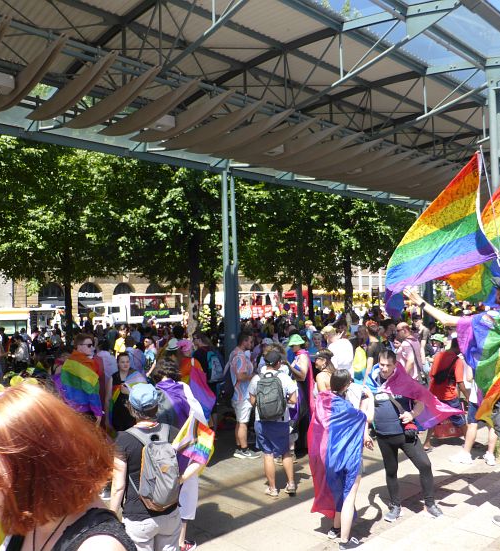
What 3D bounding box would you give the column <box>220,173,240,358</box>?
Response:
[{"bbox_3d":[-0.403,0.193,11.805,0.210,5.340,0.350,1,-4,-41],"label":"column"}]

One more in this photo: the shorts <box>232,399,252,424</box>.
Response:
[{"bbox_3d":[-0.126,1.972,7.400,0.275,0.360,0.330,-1,-2,-18],"label":"shorts"}]

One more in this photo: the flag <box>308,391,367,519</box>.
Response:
[{"bbox_3d":[0.804,1.636,4.720,0.540,1.130,0.360,-2,-2,9],"label":"flag"}]

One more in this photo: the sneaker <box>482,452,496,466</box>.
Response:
[{"bbox_3d":[3.171,2.439,6.803,0.105,0.120,0.285,-2,-3,-3],"label":"sneaker"}]

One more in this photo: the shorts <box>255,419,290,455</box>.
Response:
[{"bbox_3d":[0.267,1.873,5.980,0.410,0.460,0.290,-2,-3,14],"label":"shorts"}]

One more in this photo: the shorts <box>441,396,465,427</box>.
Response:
[{"bbox_3d":[2.944,2.001,7.450,0.390,0.430,0.280,-2,-2,6],"label":"shorts"}]

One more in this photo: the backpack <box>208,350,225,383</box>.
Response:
[{"bbox_3d":[-0.506,1.371,7.700,0.180,0.470,0.280,-4,-3,41],"label":"backpack"}]

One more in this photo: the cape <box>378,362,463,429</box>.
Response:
[{"bbox_3d":[1.807,1.280,5.450,0.850,0.630,0.380,-1,-2,-6],"label":"cape"}]

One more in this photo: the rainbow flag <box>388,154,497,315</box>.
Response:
[{"bbox_3d":[1.347,-0.297,3.600,0.740,1.100,0.400,-2,-3,9],"label":"rainbow flag"}]

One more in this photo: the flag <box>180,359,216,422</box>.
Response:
[{"bbox_3d":[-0.759,1.694,7.500,0.500,0.930,0.300,-1,-4,-12],"label":"flag"}]

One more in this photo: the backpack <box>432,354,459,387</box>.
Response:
[{"bbox_3d":[2.796,1.355,7.300,0.350,0.460,0.180,-4,-5,33],"label":"backpack"}]

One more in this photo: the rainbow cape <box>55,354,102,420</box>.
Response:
[{"bbox_3d":[-1.875,1.204,5.600,0.500,0.670,0.360,-1,-2,-18],"label":"rainbow cape"}]

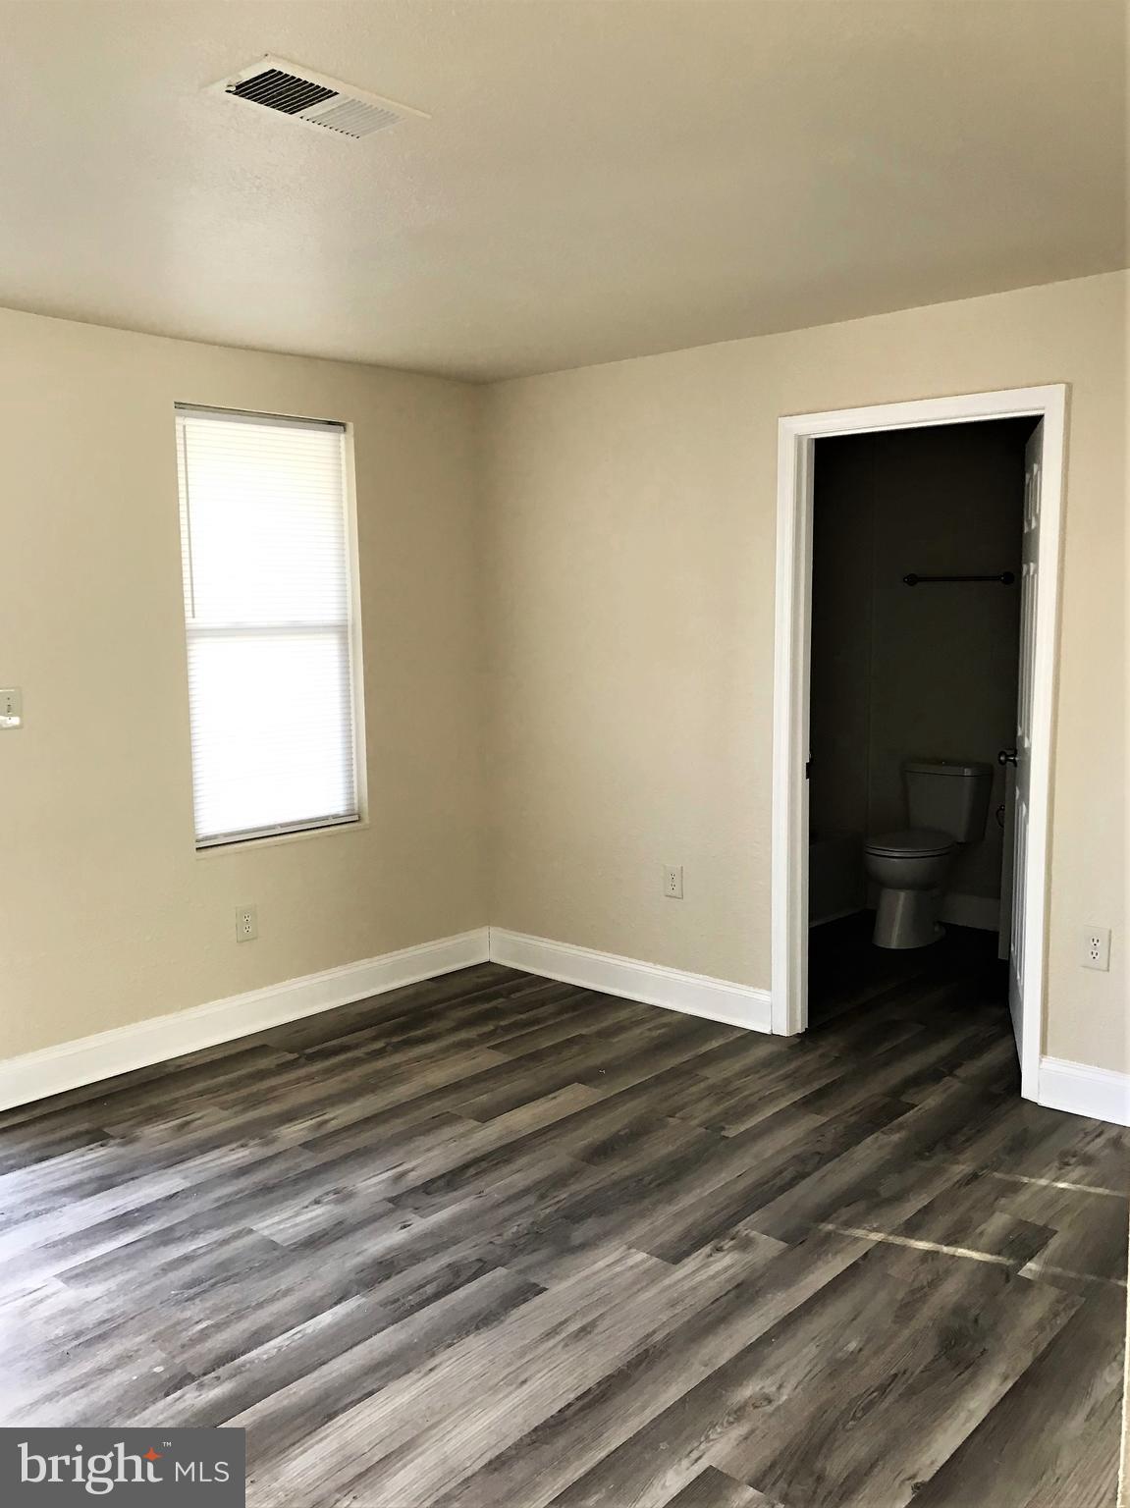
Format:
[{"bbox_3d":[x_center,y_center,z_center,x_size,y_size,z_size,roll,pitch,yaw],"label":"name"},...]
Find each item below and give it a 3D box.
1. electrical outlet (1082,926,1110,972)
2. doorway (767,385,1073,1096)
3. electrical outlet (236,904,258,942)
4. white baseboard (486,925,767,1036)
[{"bbox_3d":[1.529,0.557,3.501,0.076,0.121,0.010,6,10,40],"label":"electrical outlet"},{"bbox_3d":[1.101,-0.030,3.871,0.921,2.090,0.140,6,10,40],"label":"doorway"},{"bbox_3d":[-1.114,0.592,4.267,0.010,0.121,0.077,6,10,43],"label":"electrical outlet"},{"bbox_3d":[0.210,0.852,4.692,1.361,0.149,0.018,6,10,40],"label":"white baseboard"}]

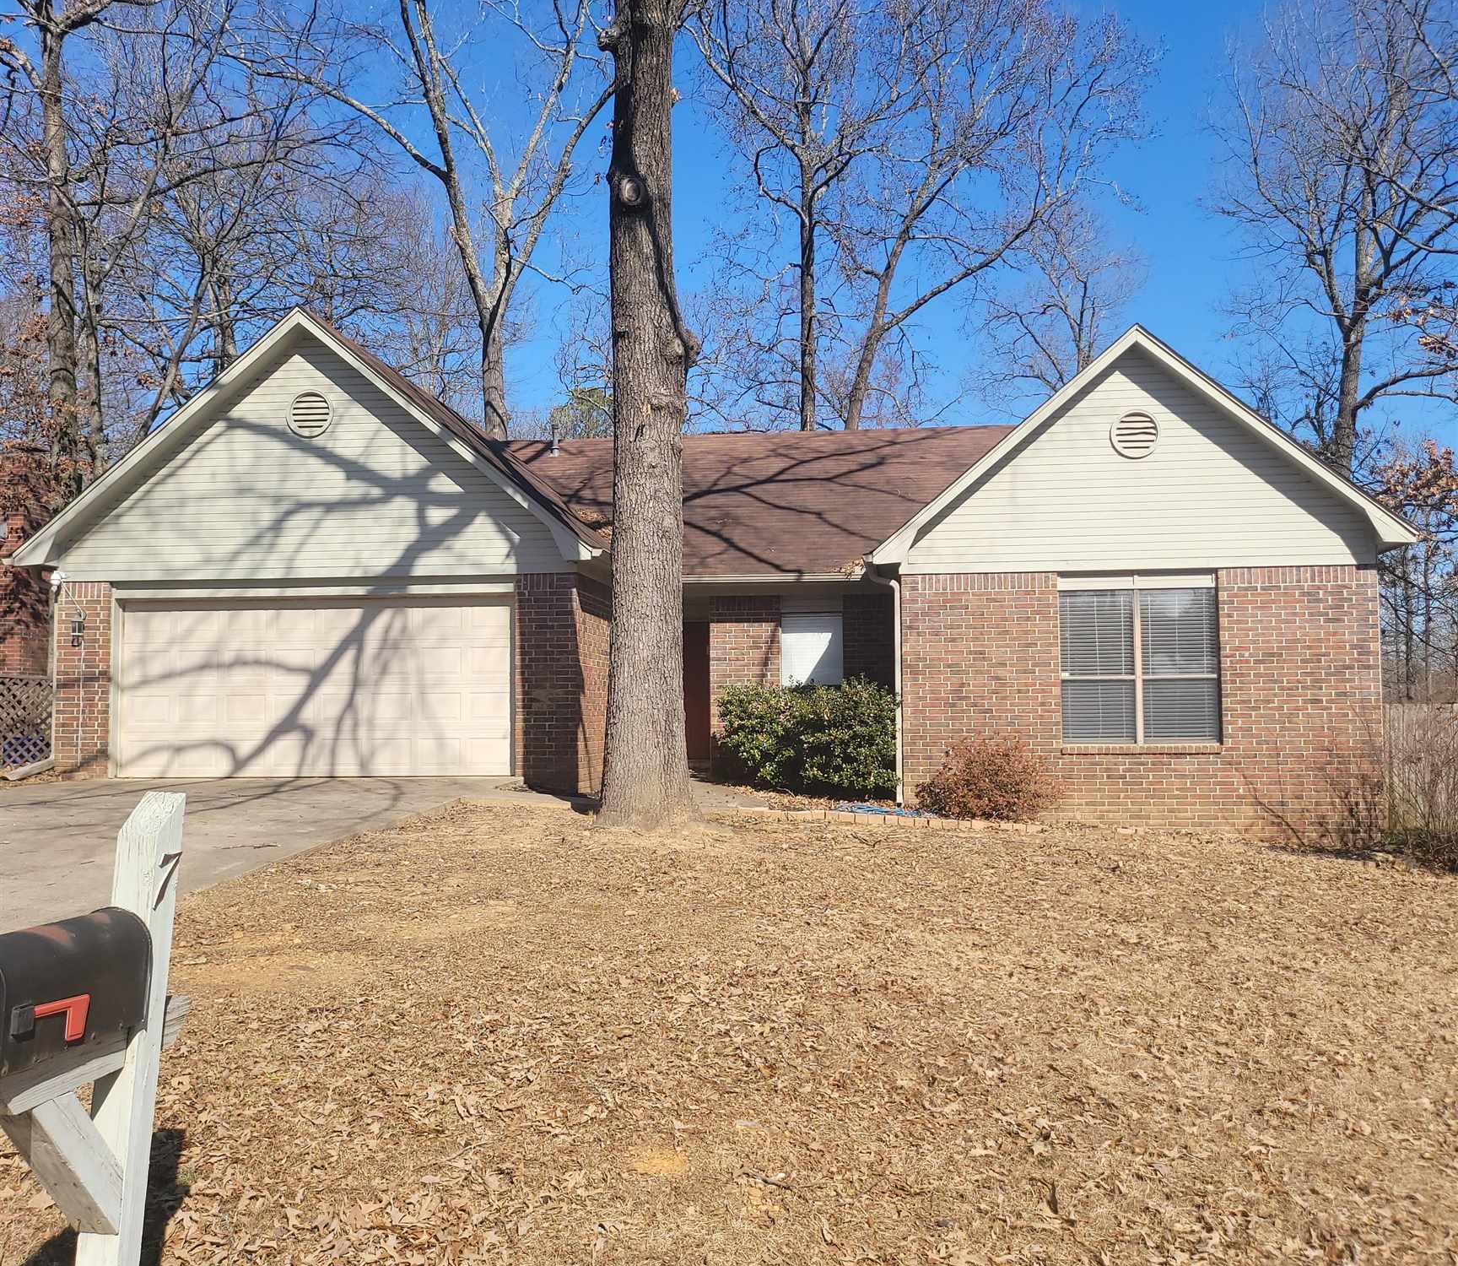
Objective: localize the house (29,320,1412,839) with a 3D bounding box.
[{"bbox_3d":[0.269,-0.496,22.719,16.550,6.150,12.550,-1,-3,7],"label":"house"}]

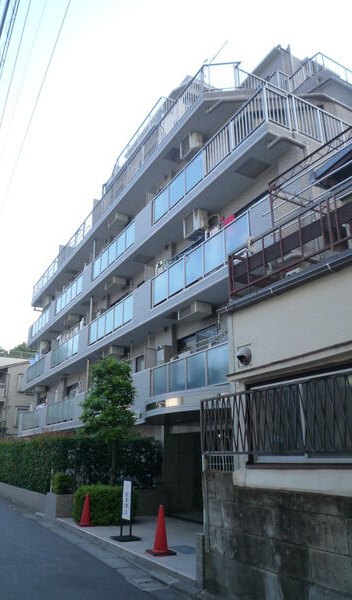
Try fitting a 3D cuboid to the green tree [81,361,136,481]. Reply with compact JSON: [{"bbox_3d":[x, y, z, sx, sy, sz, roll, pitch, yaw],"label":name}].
[{"bbox_3d":[-1.787,3.532,11.854,1.500,4.100,1.500,11,-22,-29],"label":"green tree"}]

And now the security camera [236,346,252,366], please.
[{"bbox_3d":[0.840,0.689,5.251,0.140,0.195,0.150,11,-22,-28],"label":"security camera"}]

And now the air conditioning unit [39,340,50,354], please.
[{"bbox_3d":[-8.100,2.899,26.762,0.300,0.660,0.800,11,-22,-29],"label":"air conditioning unit"}]

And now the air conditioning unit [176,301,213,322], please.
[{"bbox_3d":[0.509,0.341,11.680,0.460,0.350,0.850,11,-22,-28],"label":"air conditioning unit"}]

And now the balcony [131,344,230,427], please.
[{"bbox_3d":[0.463,2.384,11.566,1.300,1.420,5.400,11,-22,-29],"label":"balcony"}]

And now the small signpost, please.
[{"bbox_3d":[-0.926,4.033,8.364,0.450,1.030,0.460,11,-22,-28],"label":"small signpost"}]

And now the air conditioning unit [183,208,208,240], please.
[{"bbox_3d":[0.586,-2.258,12.848,0.300,0.660,0.800,11,-22,-29],"label":"air conditioning unit"}]

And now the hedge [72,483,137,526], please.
[{"bbox_3d":[-1.688,4.843,10.262,1.070,0.780,1.250,11,-22,-28],"label":"hedge"}]

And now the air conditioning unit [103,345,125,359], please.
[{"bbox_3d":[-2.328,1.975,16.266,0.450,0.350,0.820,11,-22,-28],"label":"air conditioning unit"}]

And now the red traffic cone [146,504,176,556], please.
[{"bbox_3d":[-0.241,3.766,7.132,0.390,0.705,0.410,11,-22,-28],"label":"red traffic cone"}]

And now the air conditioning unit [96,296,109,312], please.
[{"bbox_3d":[-3.329,0.249,19.625,0.290,0.560,0.700,11,-22,-29],"label":"air conditioning unit"}]

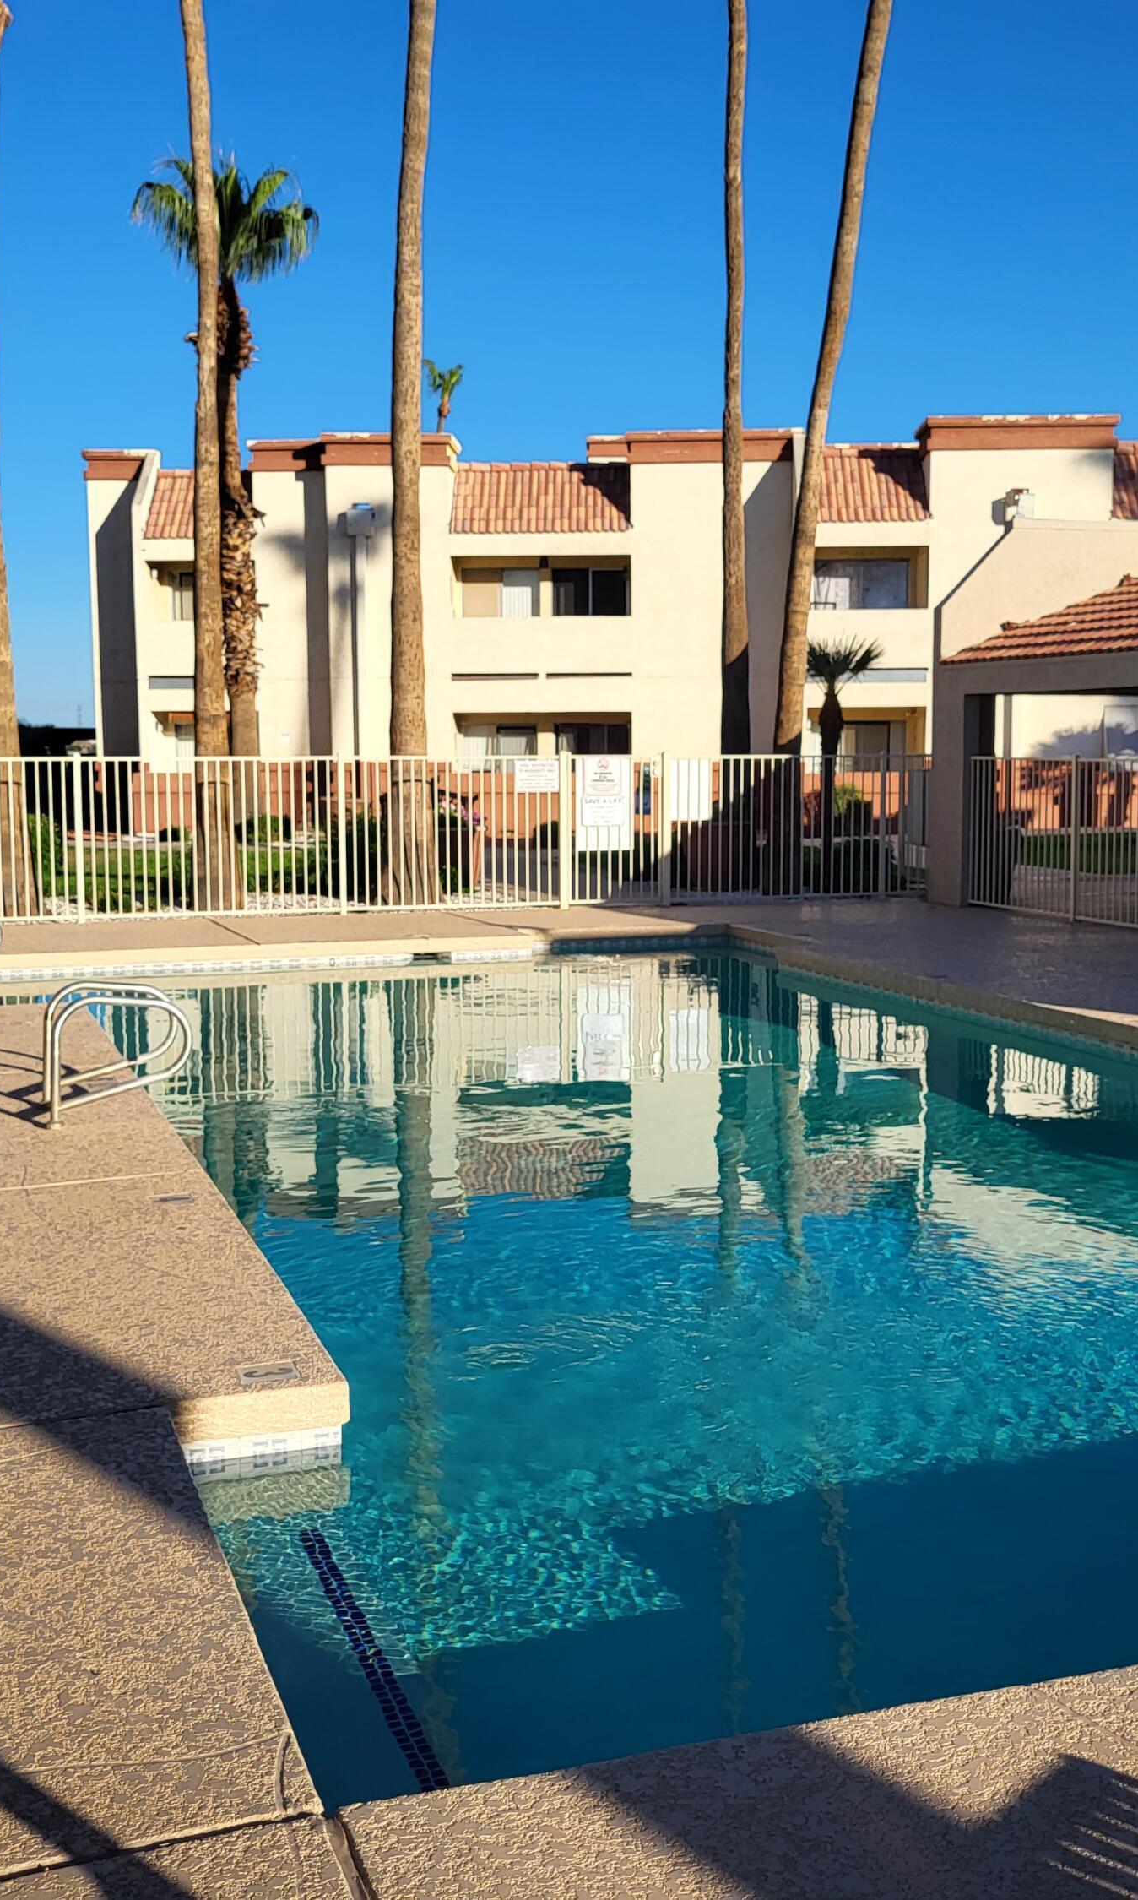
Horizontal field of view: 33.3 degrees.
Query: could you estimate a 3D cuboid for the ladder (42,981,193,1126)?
[{"bbox_3d":[-1.991,0.430,8.349,0.630,0.550,0.570,-2,6,-19],"label":"ladder"}]

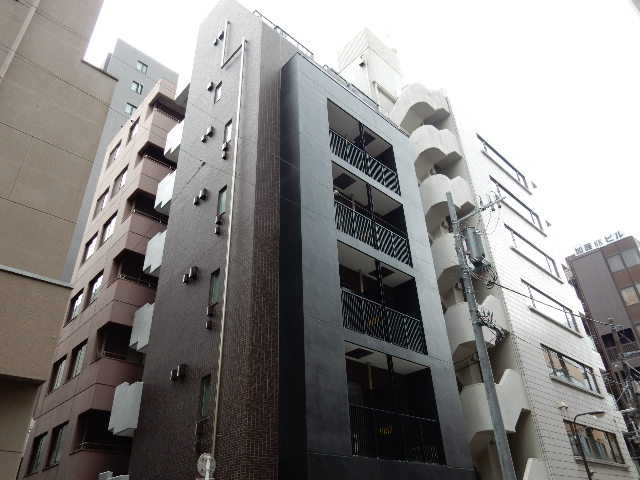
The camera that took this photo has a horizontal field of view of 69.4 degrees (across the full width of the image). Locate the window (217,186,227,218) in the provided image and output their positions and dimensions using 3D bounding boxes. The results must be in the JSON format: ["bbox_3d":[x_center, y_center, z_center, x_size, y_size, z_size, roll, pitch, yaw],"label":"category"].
[{"bbox_3d":[-2.945,-1.146,14.151,0.120,1.000,0.430,25,-42,-37],"label":"window"}]

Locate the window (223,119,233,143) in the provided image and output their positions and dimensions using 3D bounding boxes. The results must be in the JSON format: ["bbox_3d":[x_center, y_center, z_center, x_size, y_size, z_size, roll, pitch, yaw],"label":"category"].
[{"bbox_3d":[-3.069,-3.614,15.698,0.120,1.000,0.430,25,-42,-37],"label":"window"}]

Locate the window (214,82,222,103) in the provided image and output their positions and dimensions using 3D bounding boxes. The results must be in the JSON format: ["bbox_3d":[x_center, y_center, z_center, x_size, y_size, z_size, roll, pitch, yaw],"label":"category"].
[{"bbox_3d":[-3.859,-5.596,17.769,0.120,1.000,0.430,25,-42,-37],"label":"window"}]

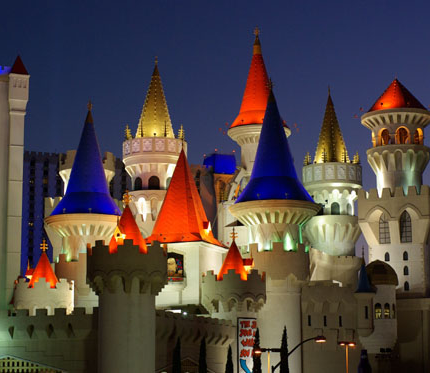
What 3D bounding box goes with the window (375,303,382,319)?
[{"bbox_3d":[20.700,15.698,126.000,0.760,2.011,0.304,-3,-10,17],"label":"window"}]

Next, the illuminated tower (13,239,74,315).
[{"bbox_3d":[-21.306,11.185,124.005,7.476,9.458,7.476,1,-9,-10],"label":"illuminated tower"}]

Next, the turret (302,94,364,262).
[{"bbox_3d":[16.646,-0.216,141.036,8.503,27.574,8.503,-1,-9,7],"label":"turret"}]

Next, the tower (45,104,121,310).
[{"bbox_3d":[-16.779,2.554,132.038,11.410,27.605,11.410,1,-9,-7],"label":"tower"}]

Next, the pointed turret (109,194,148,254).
[{"bbox_3d":[-8.692,3.853,100.002,3.818,6.173,3.818,1,-9,-5],"label":"pointed turret"}]

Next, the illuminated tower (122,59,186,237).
[{"bbox_3d":[-8.816,-5.734,145.033,9.327,26.754,9.327,0,-9,-3],"label":"illuminated tower"}]

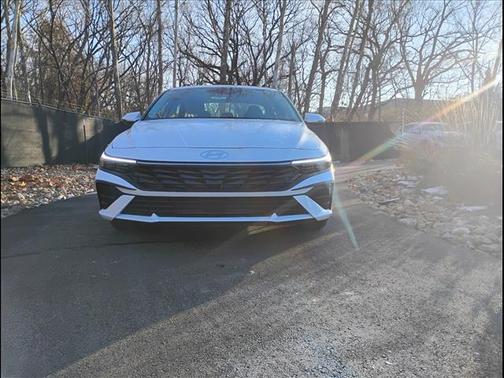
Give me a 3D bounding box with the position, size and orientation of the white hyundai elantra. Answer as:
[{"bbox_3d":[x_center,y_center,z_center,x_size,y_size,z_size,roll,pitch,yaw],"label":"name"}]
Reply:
[{"bbox_3d":[-0.307,-0.487,4.838,1.860,1.420,4.680,0,5,-2],"label":"white hyundai elantra"}]

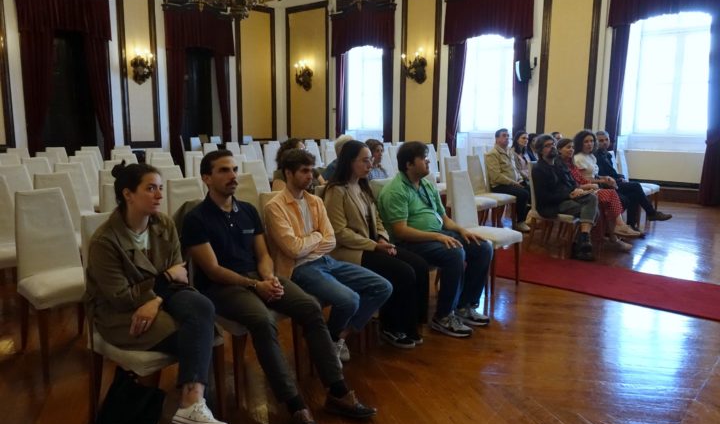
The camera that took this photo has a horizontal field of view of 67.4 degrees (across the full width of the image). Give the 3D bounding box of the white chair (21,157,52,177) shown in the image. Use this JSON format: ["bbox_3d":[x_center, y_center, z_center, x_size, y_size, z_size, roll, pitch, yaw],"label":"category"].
[{"bbox_3d":[-3.477,-0.080,6.010,0.528,1.015,0.467,9,12,40],"label":"white chair"}]

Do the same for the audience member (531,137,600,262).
[{"bbox_3d":[2.345,-0.197,6.288,0.900,1.340,0.550,9,13,42],"label":"audience member"}]

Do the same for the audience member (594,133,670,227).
[{"bbox_3d":[3.516,-0.383,7.130,1.137,1.370,0.558,9,12,40],"label":"audience member"}]

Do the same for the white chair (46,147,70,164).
[{"bbox_3d":[-4.425,-0.442,8.125,0.528,1.015,0.467,9,12,40],"label":"white chair"}]

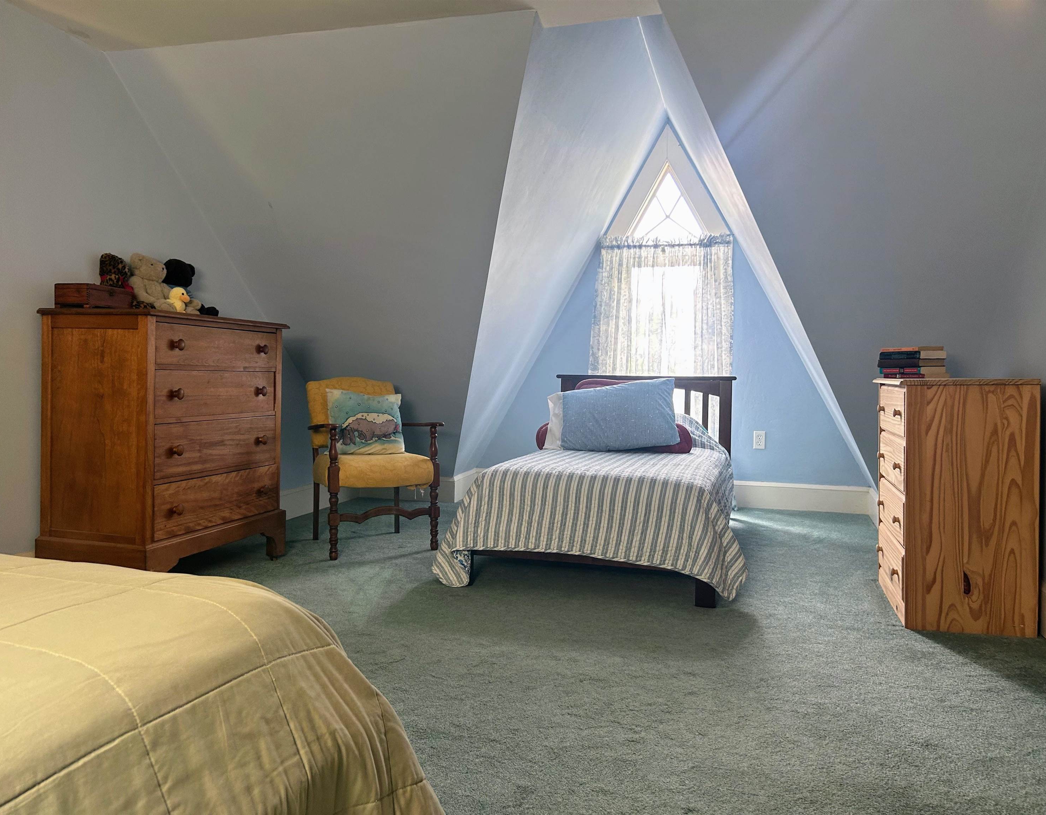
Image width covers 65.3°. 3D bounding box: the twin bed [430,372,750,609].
[{"bbox_3d":[0.480,0.270,4.090,1.160,0.870,2.000,1,1,16],"label":"twin bed"}]

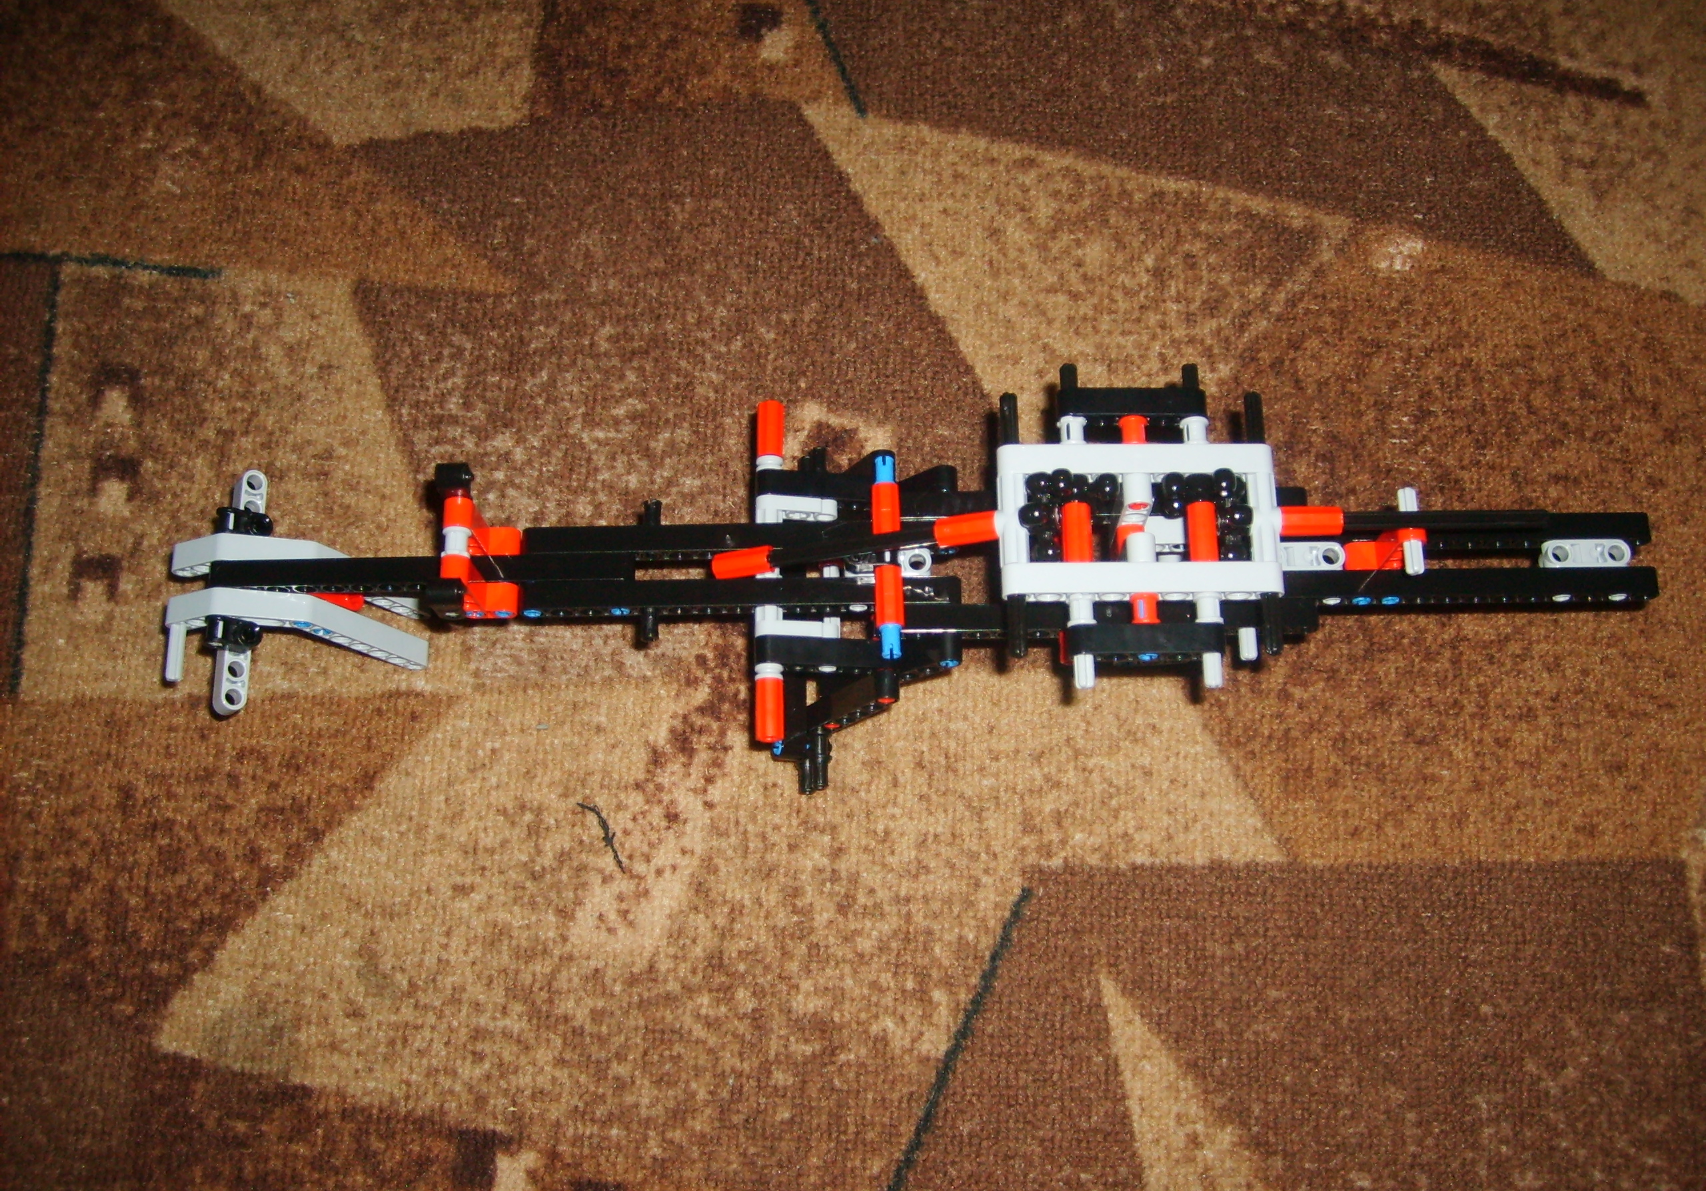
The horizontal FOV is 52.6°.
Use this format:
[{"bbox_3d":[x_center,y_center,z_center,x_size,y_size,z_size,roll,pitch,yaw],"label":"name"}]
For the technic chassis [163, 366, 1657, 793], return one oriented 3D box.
[{"bbox_3d":[0.013,-0.005,0.476,0.416,0.092,0.104,-1,72,1],"label":"technic chassis"}]

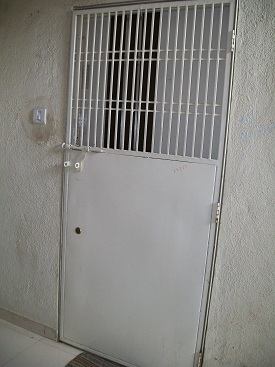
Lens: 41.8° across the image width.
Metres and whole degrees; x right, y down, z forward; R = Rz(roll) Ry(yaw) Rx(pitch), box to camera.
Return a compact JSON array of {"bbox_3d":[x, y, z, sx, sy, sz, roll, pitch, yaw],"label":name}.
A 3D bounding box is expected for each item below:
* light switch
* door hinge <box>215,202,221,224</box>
[{"bbox_3d":[-0.580,-0.396,2.140,0.087,0.087,0.020,8,9,24],"label":"light switch"},{"bbox_3d":[0.391,0.146,1.755,0.024,0.102,0.018,8,9,24],"label":"door hinge"}]

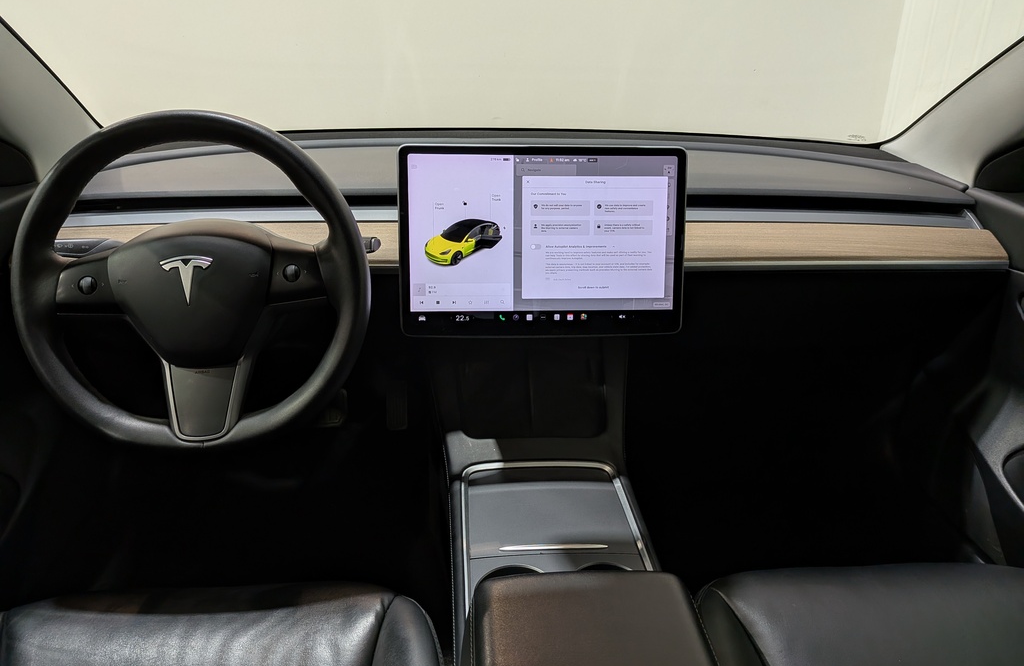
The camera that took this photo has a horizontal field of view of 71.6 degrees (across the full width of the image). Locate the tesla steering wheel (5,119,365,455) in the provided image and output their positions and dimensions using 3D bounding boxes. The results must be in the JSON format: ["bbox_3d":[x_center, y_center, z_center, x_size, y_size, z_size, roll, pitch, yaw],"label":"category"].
[{"bbox_3d":[-0.337,-0.056,0.780,0.368,0.360,0.105,-1,3,-5],"label":"tesla steering wheel"}]

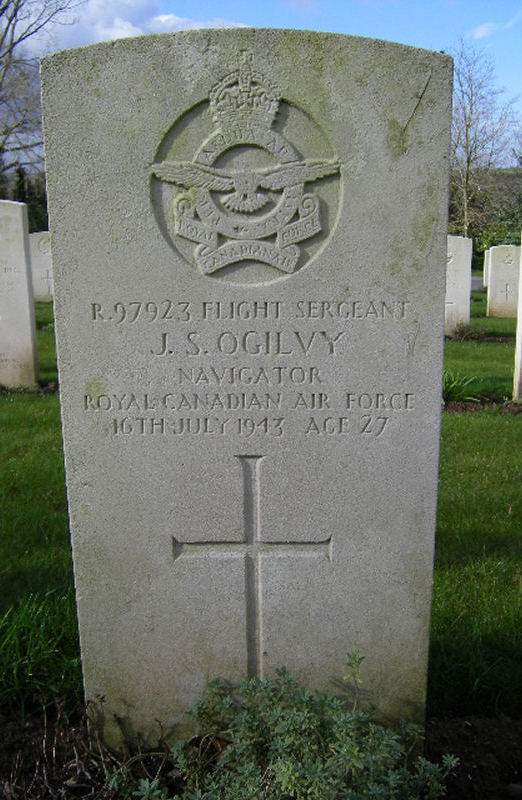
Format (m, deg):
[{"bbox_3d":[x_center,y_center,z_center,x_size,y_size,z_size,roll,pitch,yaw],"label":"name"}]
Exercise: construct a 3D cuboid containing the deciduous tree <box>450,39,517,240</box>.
[{"bbox_3d":[6.061,-6.977,23.358,2.800,6.300,2.700,-1,12,0],"label":"deciduous tree"}]

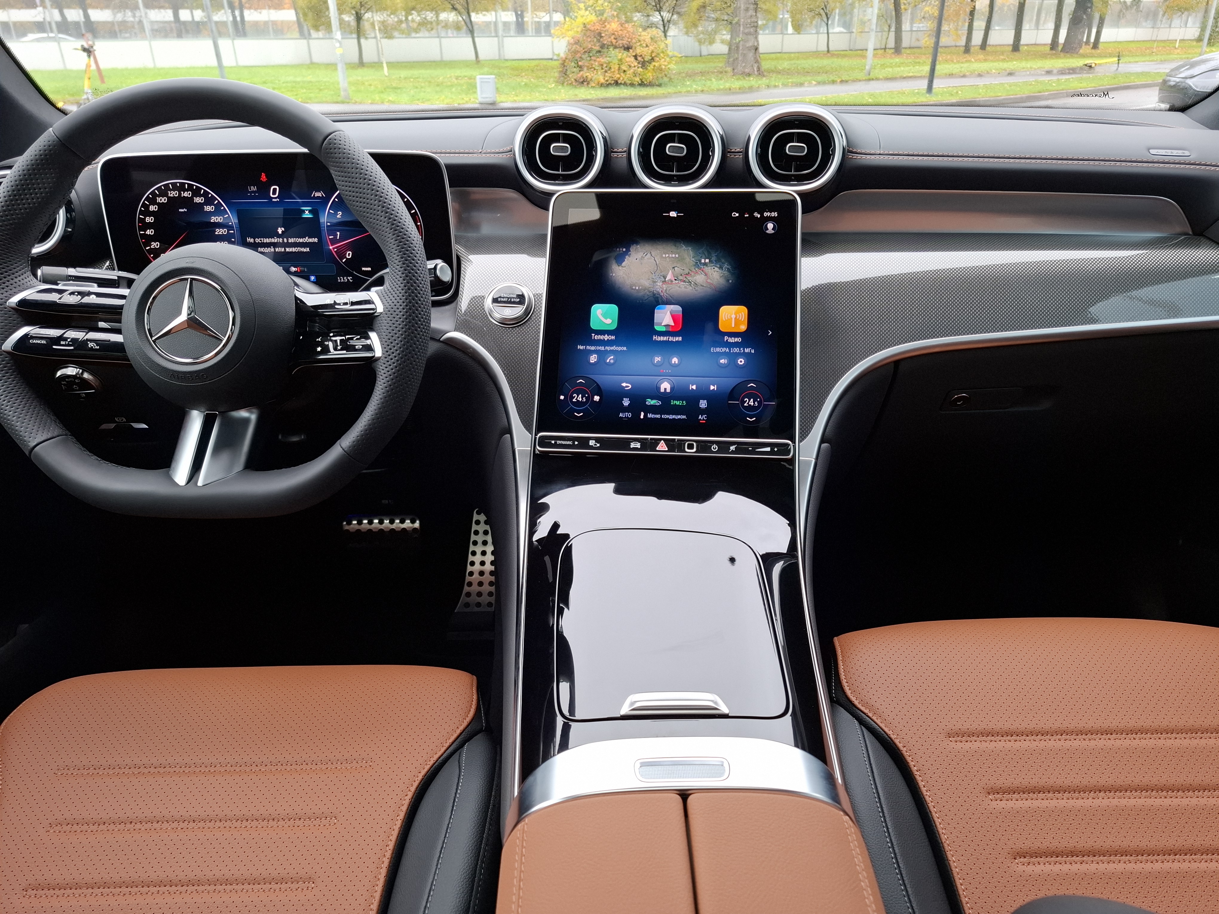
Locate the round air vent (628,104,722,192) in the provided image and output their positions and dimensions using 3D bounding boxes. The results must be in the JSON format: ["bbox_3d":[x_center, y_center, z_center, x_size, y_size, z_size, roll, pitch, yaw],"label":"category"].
[{"bbox_3d":[0.068,-0.304,0.812,0.094,0.082,0.030,3,8,6],"label":"round air vent"}]

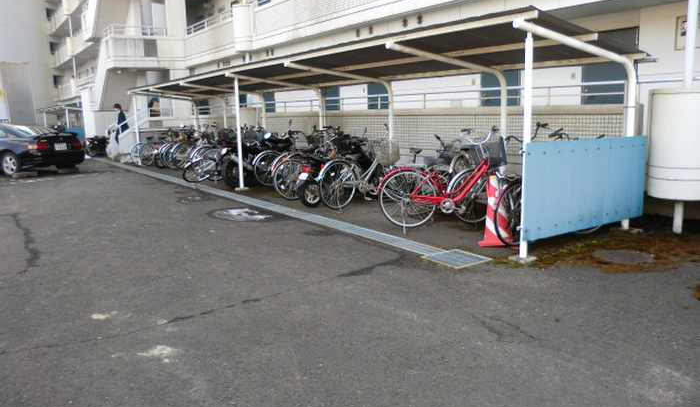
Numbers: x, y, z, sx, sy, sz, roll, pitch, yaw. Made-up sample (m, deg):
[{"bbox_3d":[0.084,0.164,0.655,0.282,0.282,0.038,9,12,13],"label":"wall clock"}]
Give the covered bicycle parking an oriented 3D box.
[{"bbox_3d":[-1.561,-1.499,10.997,2.240,2.202,14.044,-7,11,-34],"label":"covered bicycle parking"}]

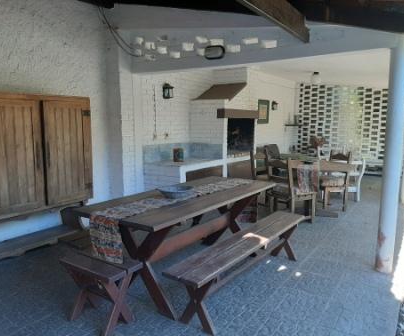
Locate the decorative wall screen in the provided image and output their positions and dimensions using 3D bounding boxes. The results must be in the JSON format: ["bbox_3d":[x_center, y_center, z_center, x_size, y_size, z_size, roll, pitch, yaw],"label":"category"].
[{"bbox_3d":[3.914,-1.201,9.212,2.750,2.250,0.130,5,10,36],"label":"decorative wall screen"}]

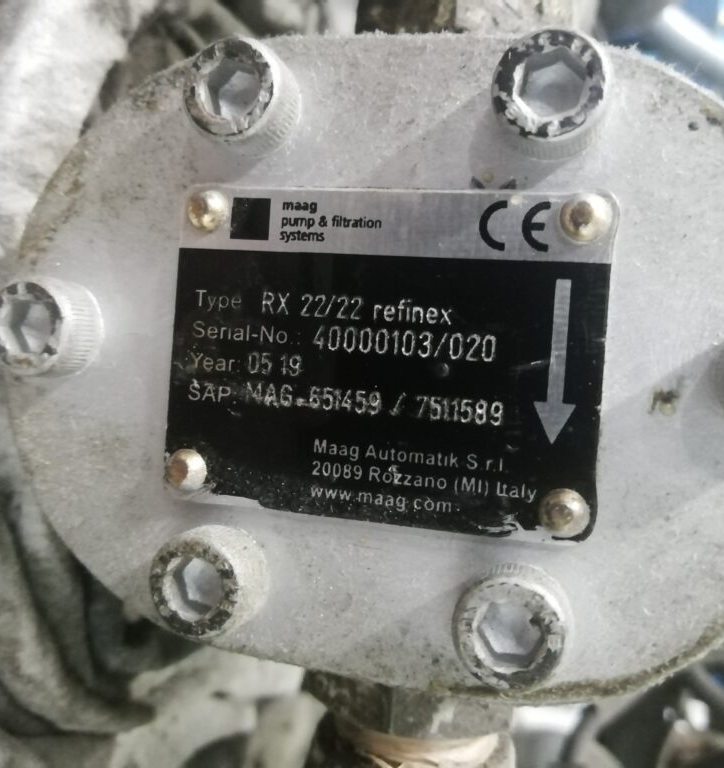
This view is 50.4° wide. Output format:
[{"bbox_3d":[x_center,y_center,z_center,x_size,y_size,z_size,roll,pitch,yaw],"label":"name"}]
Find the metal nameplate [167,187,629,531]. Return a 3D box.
[{"bbox_3d":[0.002,-0.005,0.139,0.080,0.060,0.002,4,0,15],"label":"metal nameplate"}]

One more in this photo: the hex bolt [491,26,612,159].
[{"bbox_3d":[0.031,-0.047,0.127,0.018,0.018,0.012,4,0,15],"label":"hex bolt"}]

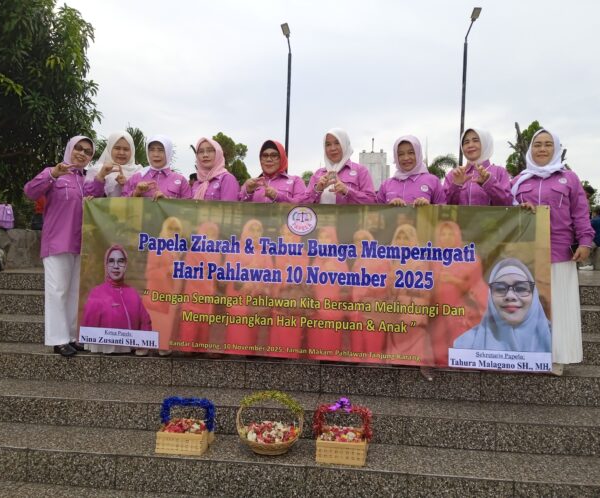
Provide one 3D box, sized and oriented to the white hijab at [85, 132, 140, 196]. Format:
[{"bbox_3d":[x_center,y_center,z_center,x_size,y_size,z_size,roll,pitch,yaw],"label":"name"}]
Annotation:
[{"bbox_3d":[-1.319,-0.596,3.809,0.360,0.490,0.280,1,0,-15],"label":"white hijab"}]

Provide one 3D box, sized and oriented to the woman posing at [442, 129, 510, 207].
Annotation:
[{"bbox_3d":[1.140,-0.003,3.449,0.460,1.554,0.360,1,0,12],"label":"woman posing"}]

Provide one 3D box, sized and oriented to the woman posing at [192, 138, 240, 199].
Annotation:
[{"bbox_3d":[-0.589,-0.011,3.656,0.390,1.515,0.330,1,0,18],"label":"woman posing"}]

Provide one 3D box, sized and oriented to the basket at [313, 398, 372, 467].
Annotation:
[{"bbox_3d":[0.222,0.938,2.816,0.290,0.307,0.200,1,0,5],"label":"basket"}]

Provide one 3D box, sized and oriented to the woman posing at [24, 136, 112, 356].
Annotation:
[{"bbox_3d":[-1.636,-0.034,3.782,0.520,1.528,0.400,1,0,-38],"label":"woman posing"}]

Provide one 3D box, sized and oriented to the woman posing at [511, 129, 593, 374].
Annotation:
[{"bbox_3d":[1.590,0.009,3.395,0.480,1.546,0.360,1,0,25],"label":"woman posing"}]

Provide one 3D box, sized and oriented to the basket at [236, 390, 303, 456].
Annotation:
[{"bbox_3d":[-0.162,0.926,2.902,0.340,0.318,0.320,1,0,5],"label":"basket"}]

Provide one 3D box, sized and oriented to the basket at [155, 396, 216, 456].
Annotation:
[{"bbox_3d":[-0.625,0.942,2.917,0.270,0.271,0.190,1,0,5],"label":"basket"}]

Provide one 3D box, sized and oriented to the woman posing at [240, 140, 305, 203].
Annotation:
[{"bbox_3d":[-0.178,0.010,3.607,0.450,1.487,0.360,1,0,8],"label":"woman posing"}]

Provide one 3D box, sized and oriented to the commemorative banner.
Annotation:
[{"bbox_3d":[0.012,0.192,3.410,3.000,1.000,0.060,2,-3,8],"label":"commemorative banner"}]

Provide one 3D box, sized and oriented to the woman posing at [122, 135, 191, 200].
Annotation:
[{"bbox_3d":[-0.989,-0.026,3.704,0.460,1.532,0.360,1,0,-14],"label":"woman posing"}]

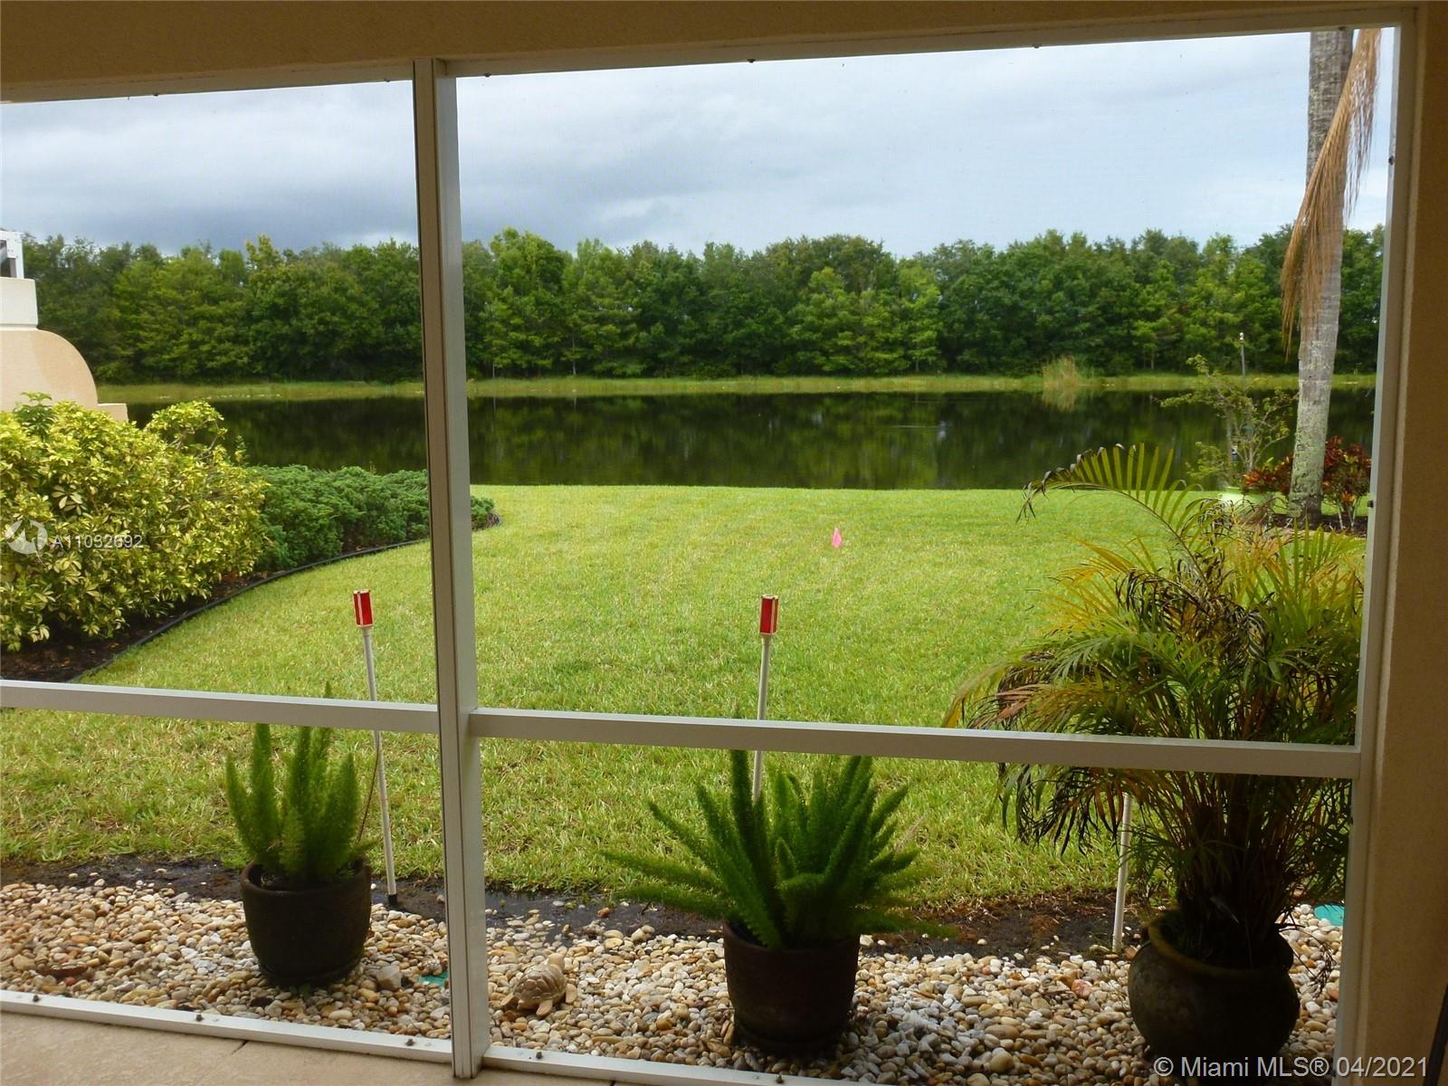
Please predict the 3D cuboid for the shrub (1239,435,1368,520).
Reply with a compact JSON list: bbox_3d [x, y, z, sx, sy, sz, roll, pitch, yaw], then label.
[{"bbox_3d":[6.428,-0.689,13.243,1.456,0.979,1.150,0,8,0],"label":"shrub"}]

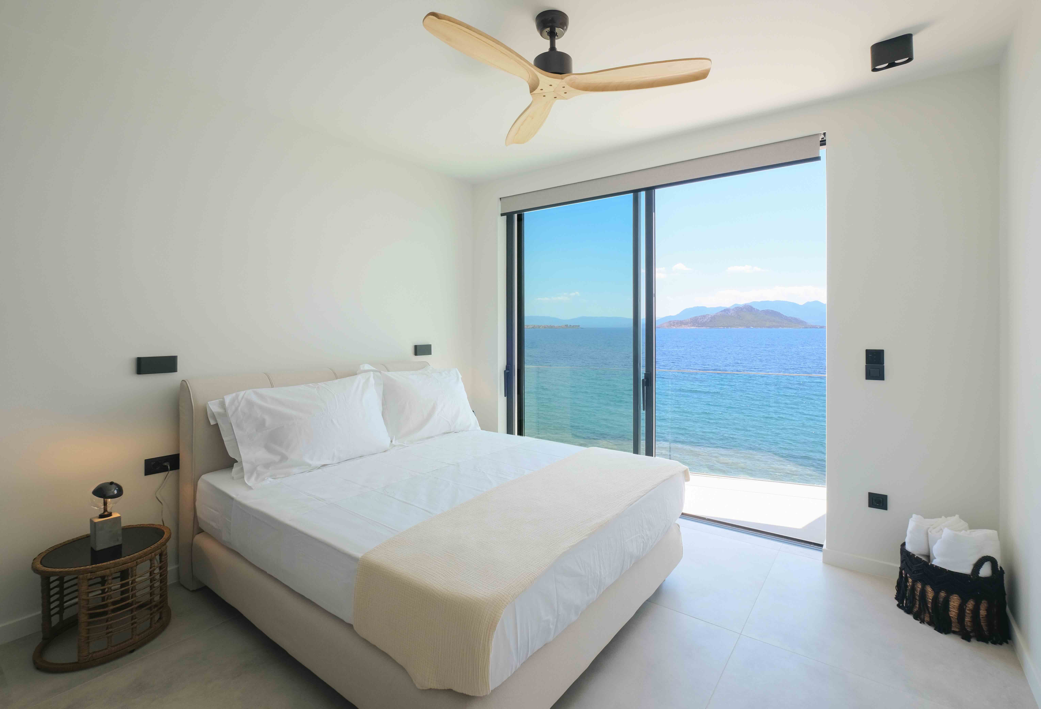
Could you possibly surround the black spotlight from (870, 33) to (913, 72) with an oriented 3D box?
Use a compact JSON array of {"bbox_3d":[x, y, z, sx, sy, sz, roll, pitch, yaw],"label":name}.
[{"bbox_3d":[1.696,-1.375,2.025,0.150,0.110,0.085,1,2,36],"label":"black spotlight"}]

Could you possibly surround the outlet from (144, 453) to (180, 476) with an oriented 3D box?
[{"bbox_3d":[-1.948,0.599,2.414,0.013,0.086,0.152,1,2,36],"label":"outlet"}]

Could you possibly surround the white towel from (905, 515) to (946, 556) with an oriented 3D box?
[{"bbox_3d":[2.081,0.966,2.277,0.155,0.310,0.155,1,2,36],"label":"white towel"}]

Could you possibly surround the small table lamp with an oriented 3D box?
[{"bbox_3d":[-1.905,0.734,2.039,0.095,0.285,0.100,1,2,36],"label":"small table lamp"}]

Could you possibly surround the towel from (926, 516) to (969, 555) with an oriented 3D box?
[{"bbox_3d":[2.109,0.971,2.188,0.155,0.310,0.155,1,2,36],"label":"towel"}]

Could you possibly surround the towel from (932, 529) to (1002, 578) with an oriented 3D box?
[{"bbox_3d":[2.092,0.967,2.089,0.220,0.290,0.170,1,2,36],"label":"towel"}]

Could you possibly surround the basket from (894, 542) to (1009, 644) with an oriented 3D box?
[{"bbox_3d":[2.088,1.100,2.160,0.400,0.345,0.385,1,2,36],"label":"basket"}]

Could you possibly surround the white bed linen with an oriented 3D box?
[{"bbox_3d":[-0.408,0.779,2.467,2.050,0.290,1.670,1,2,36],"label":"white bed linen"}]

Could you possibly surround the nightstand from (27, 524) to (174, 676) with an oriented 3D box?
[{"bbox_3d":[-1.887,1.081,2.024,0.465,0.405,0.465,1,2,36],"label":"nightstand"}]

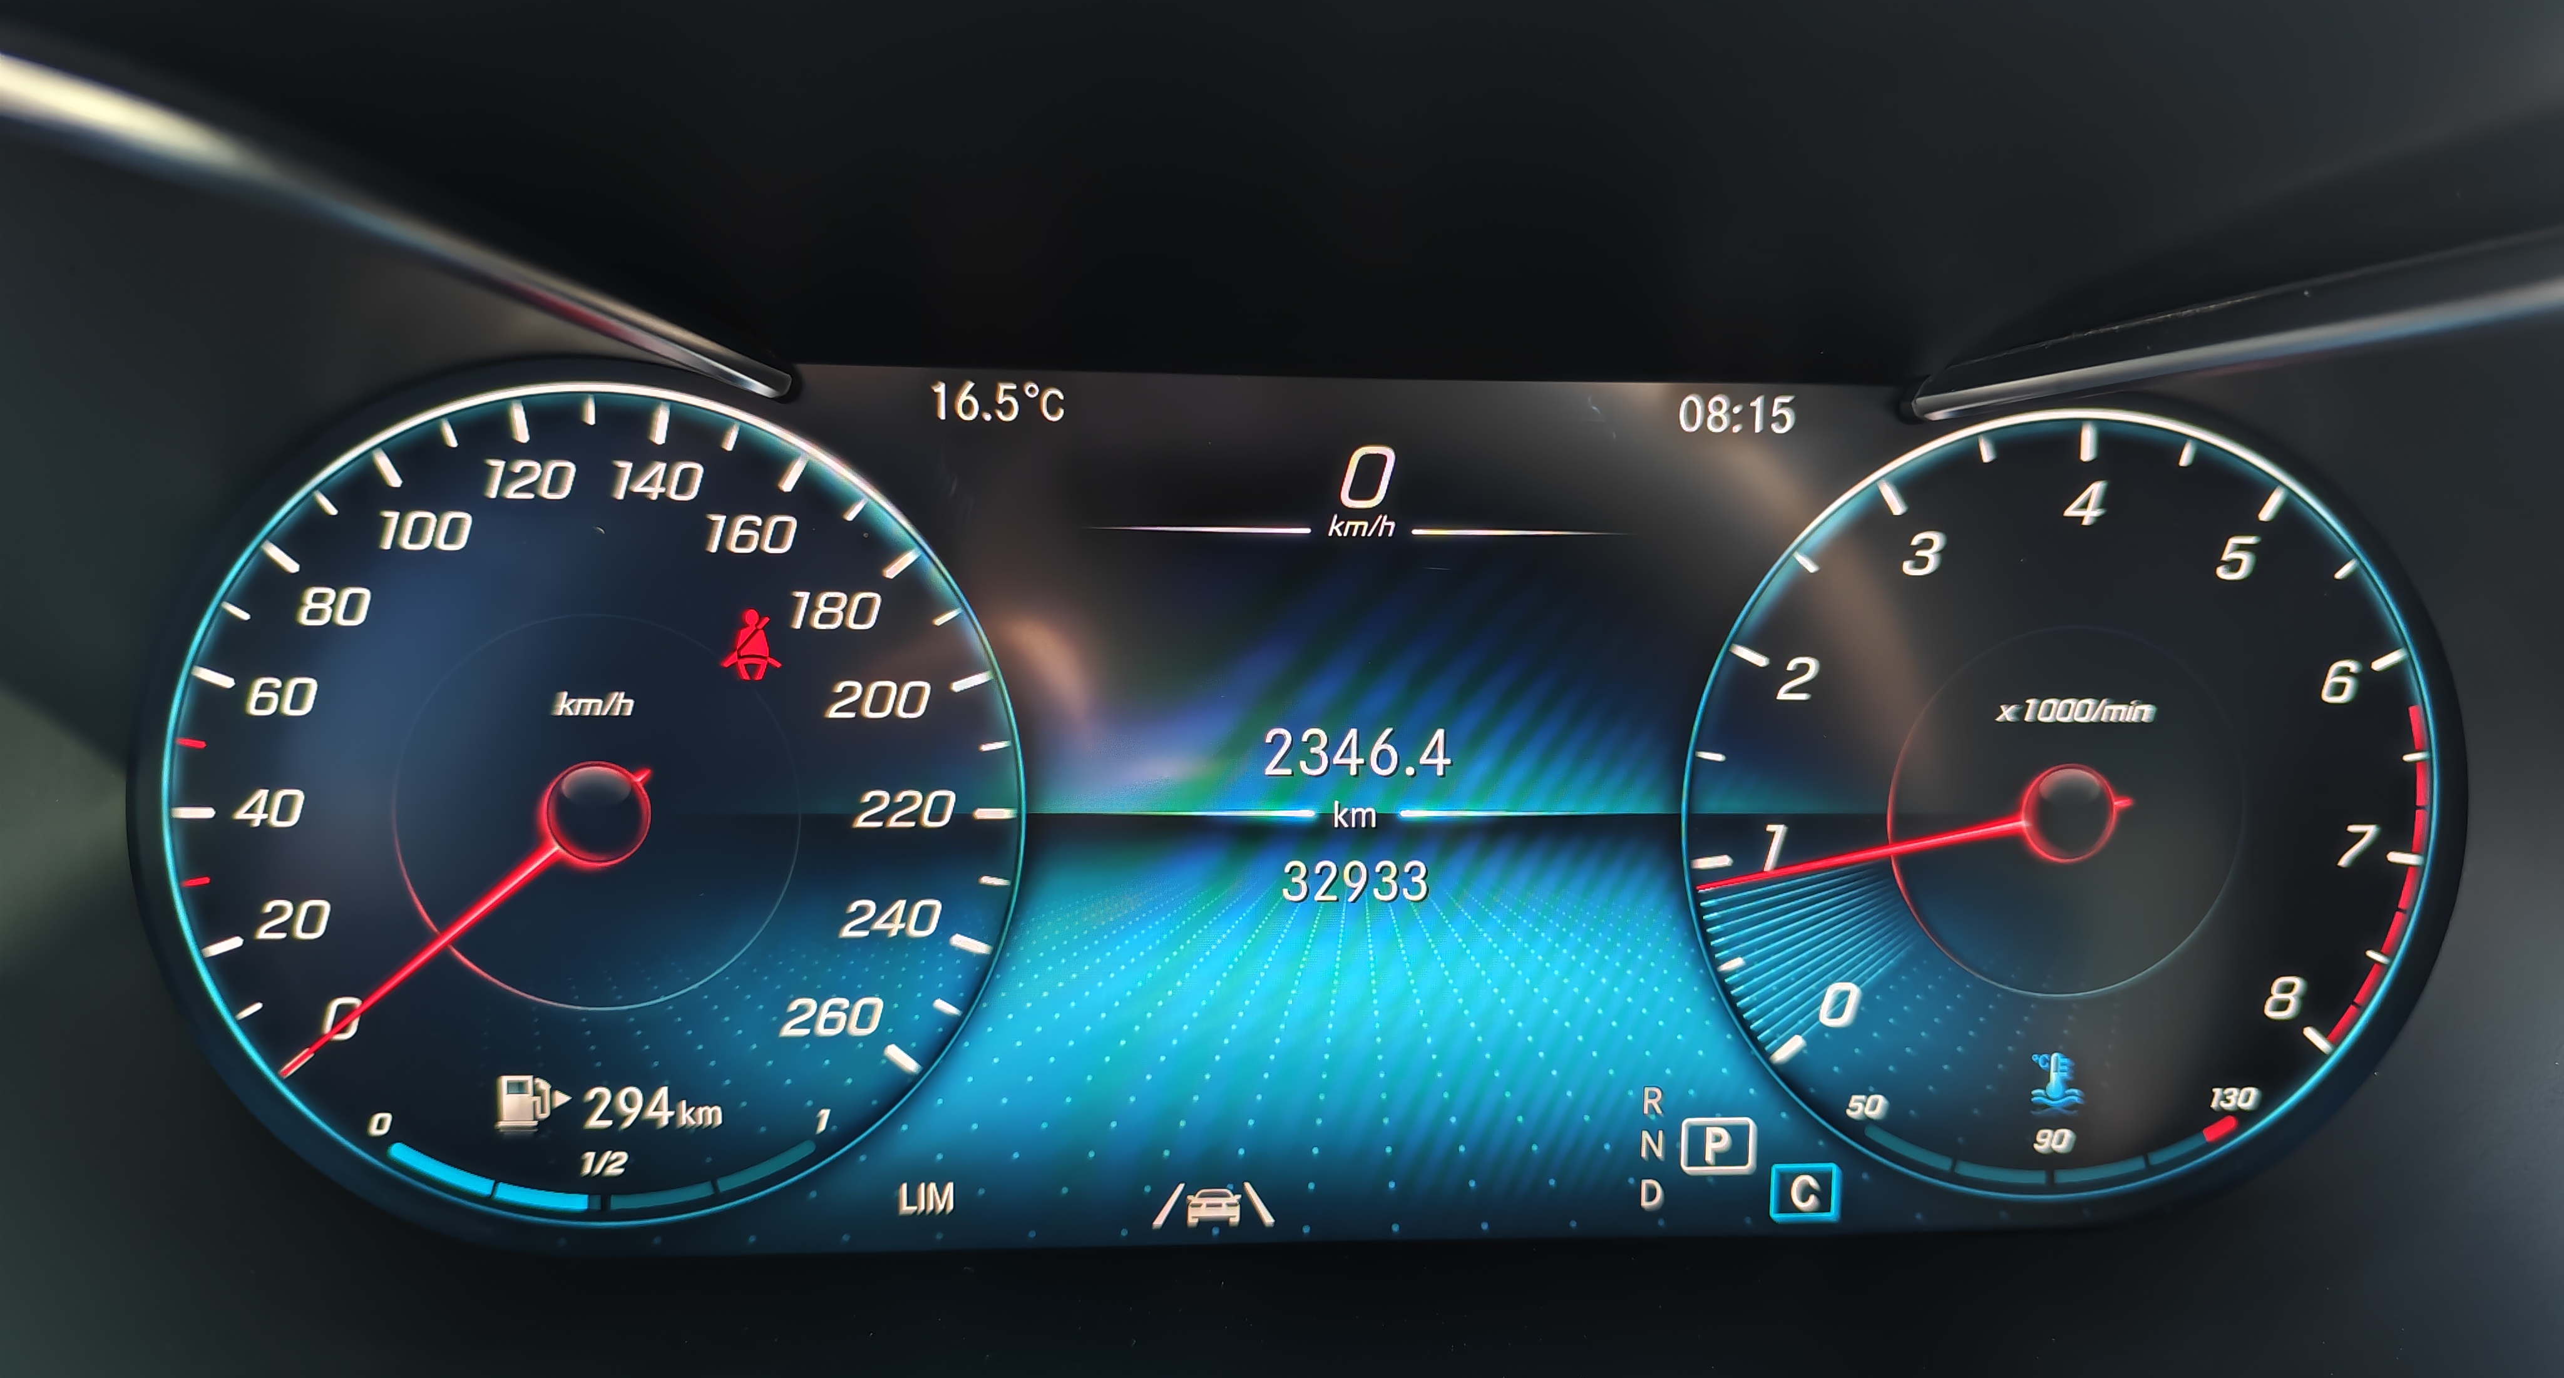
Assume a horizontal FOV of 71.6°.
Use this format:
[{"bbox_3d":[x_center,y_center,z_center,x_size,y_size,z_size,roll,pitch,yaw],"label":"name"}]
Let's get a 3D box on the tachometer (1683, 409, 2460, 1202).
[{"bbox_3d":[0.103,0.016,0.233,0.104,0.104,0.012,0,5,-4],"label":"tachometer"}]

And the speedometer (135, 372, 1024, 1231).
[{"bbox_3d":[-0.084,0.015,0.218,0.104,0.105,0.012,0,5,-4],"label":"speedometer"}]

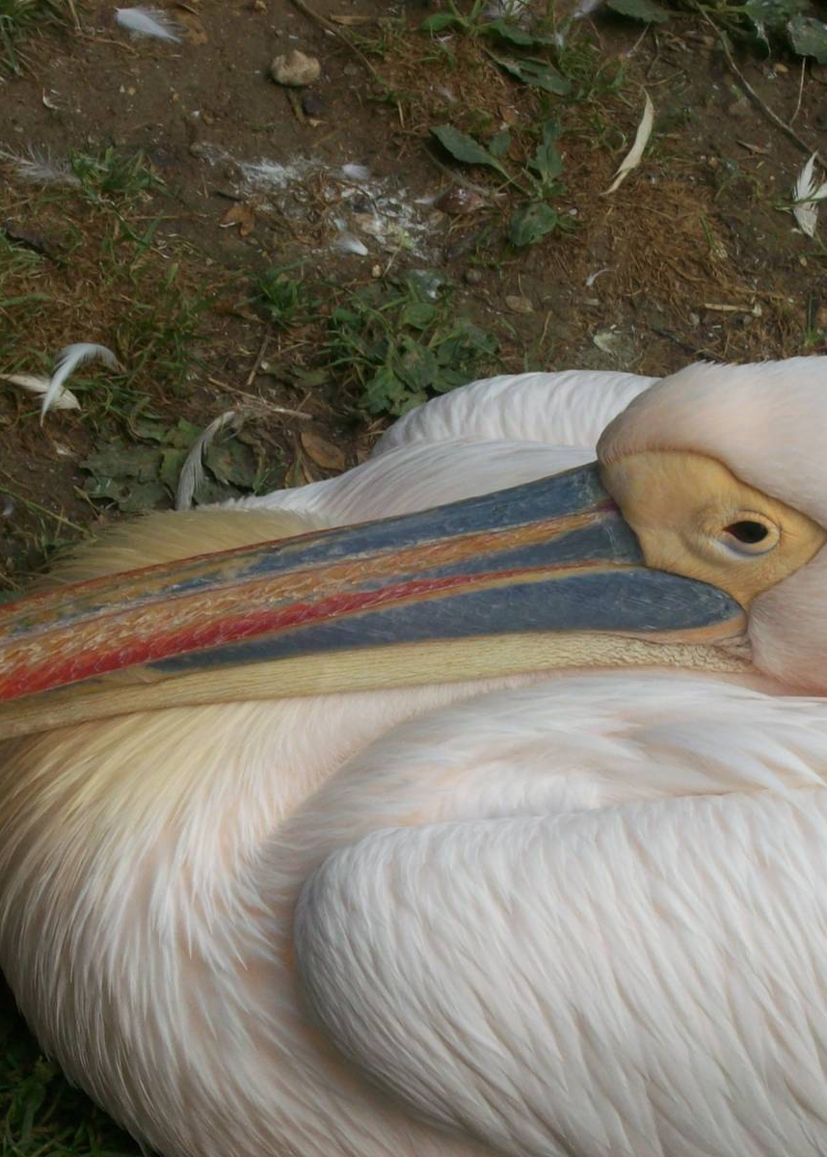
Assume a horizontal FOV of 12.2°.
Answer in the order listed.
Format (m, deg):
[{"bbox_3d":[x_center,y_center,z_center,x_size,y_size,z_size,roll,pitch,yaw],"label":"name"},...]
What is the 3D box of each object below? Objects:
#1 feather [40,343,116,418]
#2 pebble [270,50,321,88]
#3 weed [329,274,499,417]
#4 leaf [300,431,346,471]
[{"bbox_3d":[-0.162,-0.095,1.811,0.050,0.018,0.024,-39,63,-24],"label":"feather"},{"bbox_3d":[-0.058,-0.248,1.897,0.025,0.017,0.021,0,52,0],"label":"pebble"},{"bbox_3d":[0.001,-0.111,1.818,0.080,0.035,0.078,0,54,0],"label":"weed"},{"bbox_3d":[-0.042,-0.059,1.795,0.012,0.008,0.030,-35,61,-23],"label":"leaf"}]

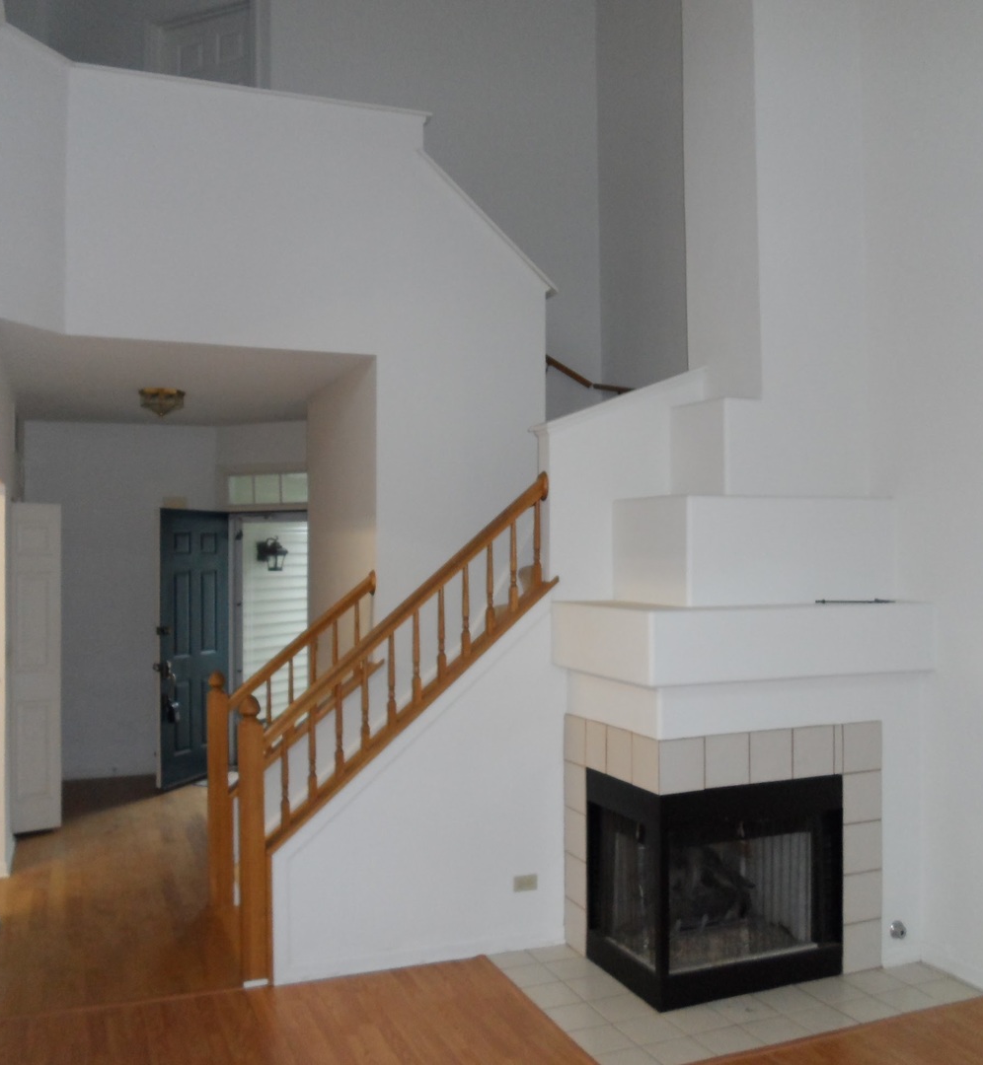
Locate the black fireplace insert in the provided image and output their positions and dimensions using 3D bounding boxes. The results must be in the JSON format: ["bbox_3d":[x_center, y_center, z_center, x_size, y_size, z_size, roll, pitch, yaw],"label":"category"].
[{"bbox_3d":[0.918,1.392,4.262,0.860,0.799,0.587,0,-1,-22],"label":"black fireplace insert"}]

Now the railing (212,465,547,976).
[{"bbox_3d":[-0.534,0.776,4.760,1.373,2.061,1.060,0,-1,-22],"label":"railing"}]

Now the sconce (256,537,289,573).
[{"bbox_3d":[-1.867,0.185,8.750,0.210,0.300,0.155,-1,-1,23],"label":"sconce"}]

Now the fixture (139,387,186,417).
[{"bbox_3d":[-2.046,-0.798,6.380,0.285,0.165,0.285,0,-1,-22],"label":"fixture"}]

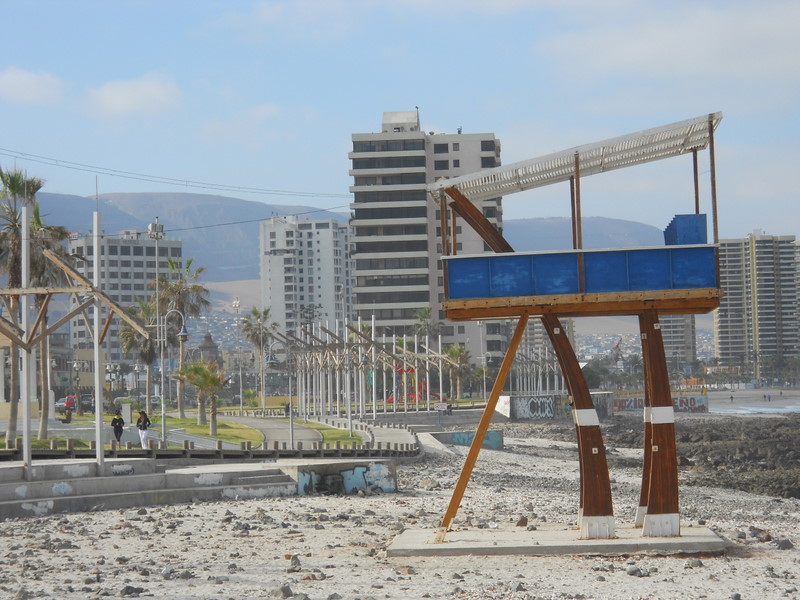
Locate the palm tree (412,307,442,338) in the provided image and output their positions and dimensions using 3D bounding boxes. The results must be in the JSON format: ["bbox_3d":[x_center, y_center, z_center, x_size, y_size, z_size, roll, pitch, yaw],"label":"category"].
[{"bbox_3d":[3.709,7.087,300.000,4.100,12.400,4.100,-1,-2,0],"label":"palm tree"}]

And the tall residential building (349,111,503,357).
[{"bbox_3d":[4.566,-7.388,376.000,24.000,46.000,20.000,-2,-2,5],"label":"tall residential building"}]

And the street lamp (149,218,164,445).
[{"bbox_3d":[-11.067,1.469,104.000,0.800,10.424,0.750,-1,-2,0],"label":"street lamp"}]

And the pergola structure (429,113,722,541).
[{"bbox_3d":[4.409,0.838,56.329,6.897,10.074,6.200,-2,-2,4],"label":"pergola structure"}]

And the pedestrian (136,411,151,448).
[{"bbox_3d":[-10.860,5.532,96.000,0.560,1.670,0.420,-2,-2,14],"label":"pedestrian"}]

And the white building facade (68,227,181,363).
[{"bbox_3d":[-67.219,3.798,555.000,21.000,41.000,18.000,0,-3,-38],"label":"white building facade"}]

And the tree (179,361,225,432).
[{"bbox_3d":[-11.685,5.798,134.000,2.700,4.250,2.700,-1,-2,0],"label":"tree"}]

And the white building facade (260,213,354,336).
[{"bbox_3d":[-27.743,1.632,672.000,23.000,52.500,23.000,-2,-2,12],"label":"white building facade"}]

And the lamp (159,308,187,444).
[{"bbox_3d":[-10.001,3.466,100.000,1.400,6.100,0.650,-1,-2,0],"label":"lamp"}]

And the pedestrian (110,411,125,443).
[{"bbox_3d":[-12.460,5.718,100.000,0.560,1.660,0.400,-2,-2,3],"label":"pedestrian"}]

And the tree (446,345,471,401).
[{"bbox_3d":[7.515,9.410,296.000,3.400,7.319,3.400,-1,-2,0],"label":"tree"}]

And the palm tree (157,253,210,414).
[{"bbox_3d":[-16.920,2.931,177.000,4.220,12.661,4.220,-1,-2,0],"label":"palm tree"}]

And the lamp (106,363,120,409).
[{"bbox_3d":[-36.306,10.898,287.000,1.600,5.829,1.200,-1,-2,0],"label":"lamp"}]

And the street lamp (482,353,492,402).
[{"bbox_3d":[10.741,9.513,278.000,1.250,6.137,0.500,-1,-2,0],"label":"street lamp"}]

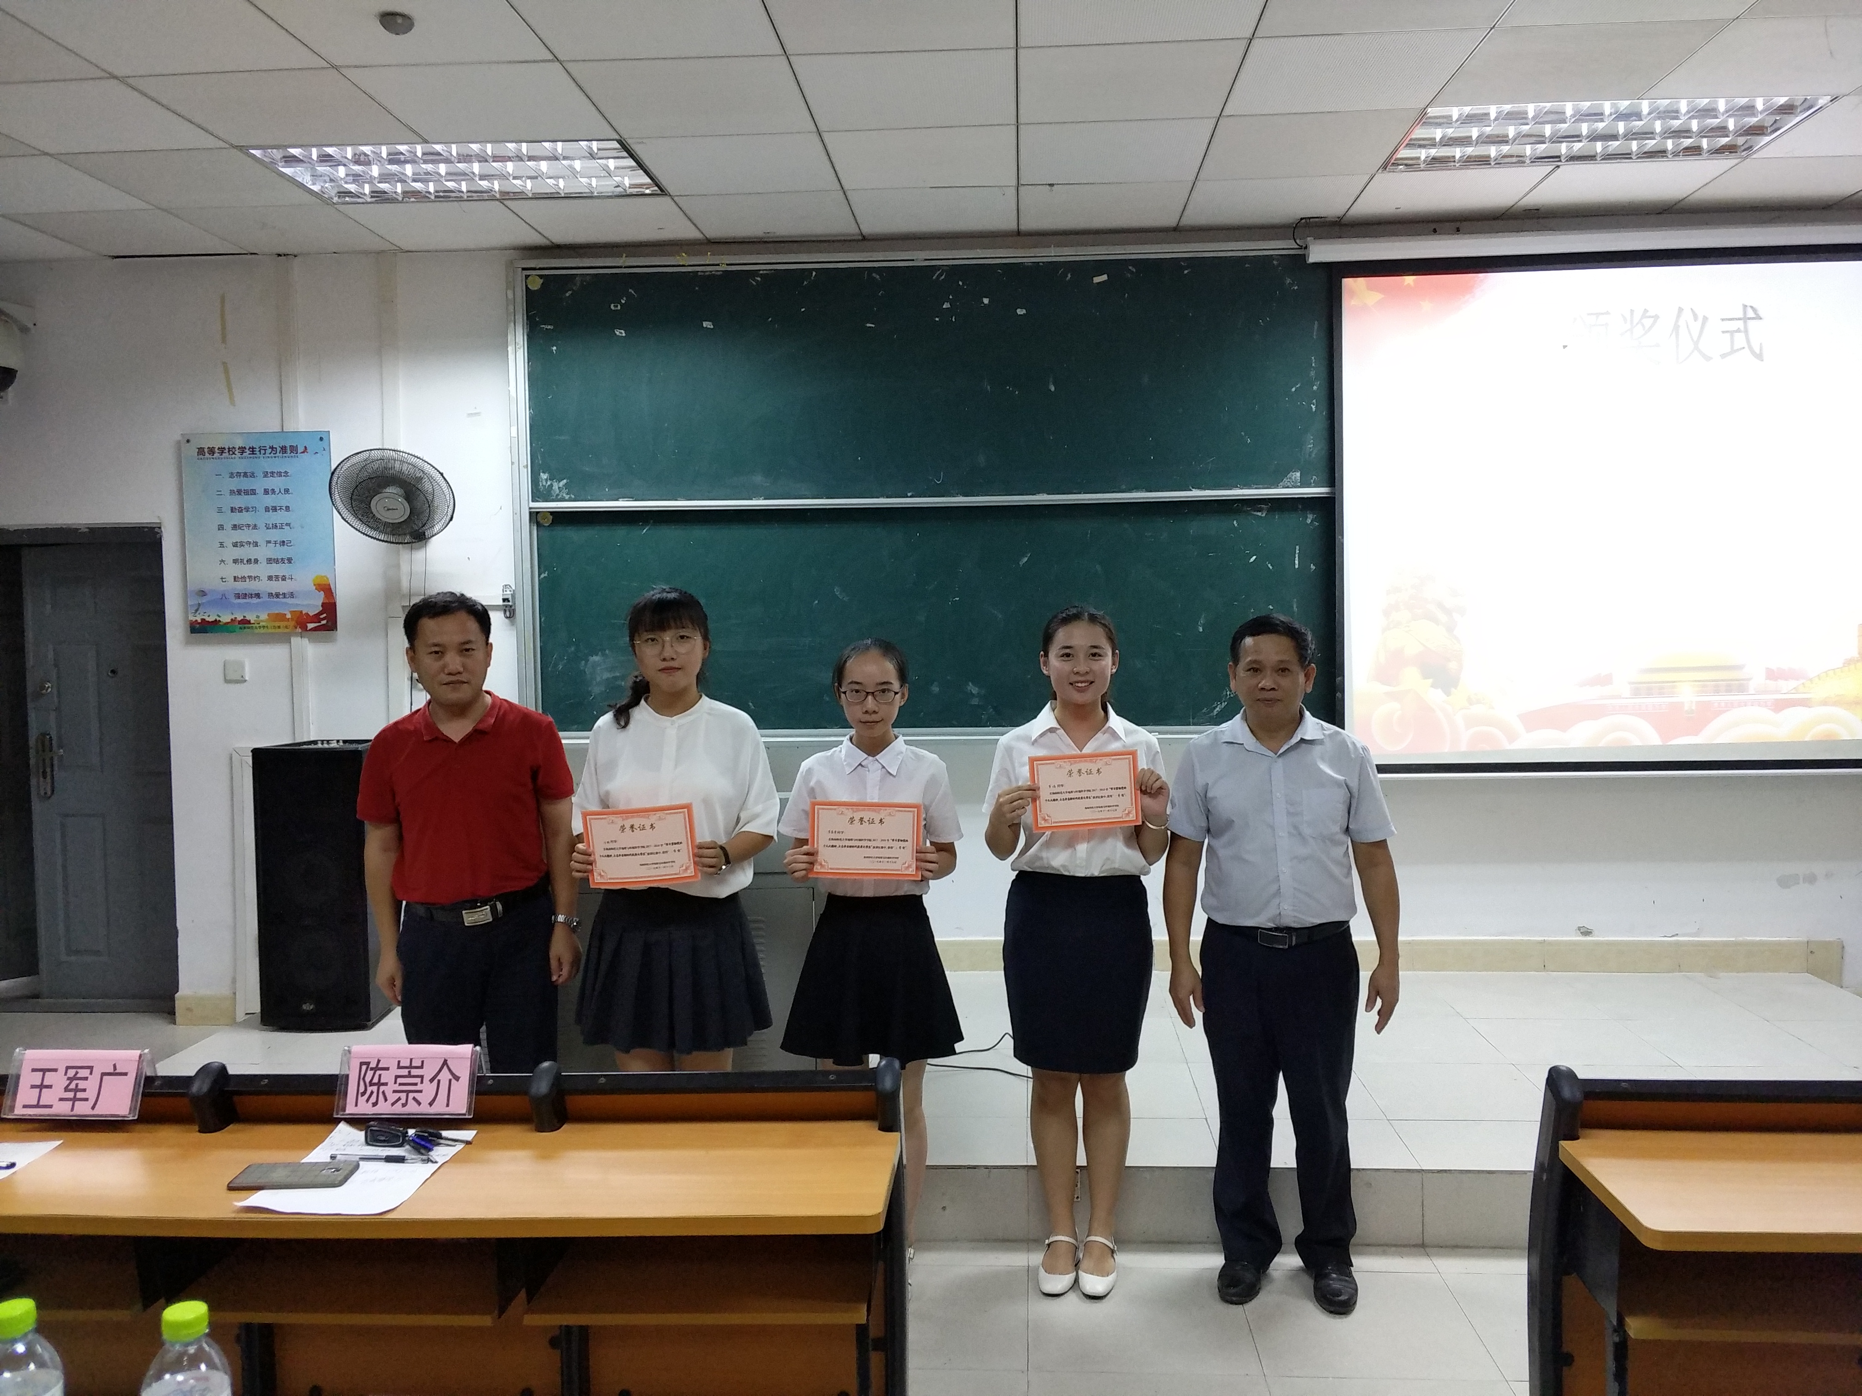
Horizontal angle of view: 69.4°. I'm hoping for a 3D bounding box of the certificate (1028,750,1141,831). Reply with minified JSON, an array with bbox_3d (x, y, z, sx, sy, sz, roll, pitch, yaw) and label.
[{"bbox_3d":[0.366,0.220,3.172,0.256,0.181,0.005,-4,4,-3],"label":"certificate"}]

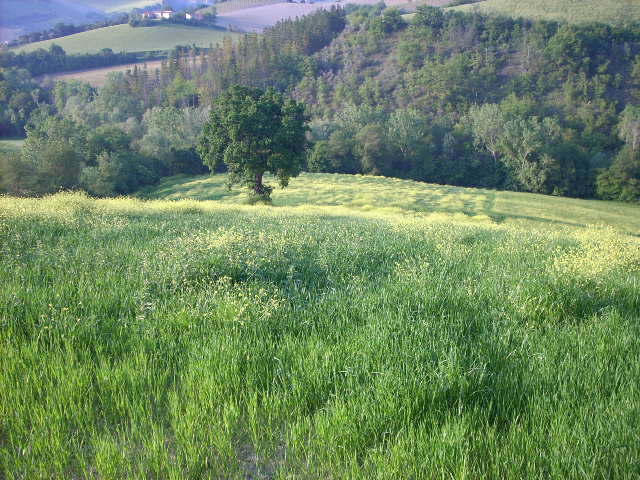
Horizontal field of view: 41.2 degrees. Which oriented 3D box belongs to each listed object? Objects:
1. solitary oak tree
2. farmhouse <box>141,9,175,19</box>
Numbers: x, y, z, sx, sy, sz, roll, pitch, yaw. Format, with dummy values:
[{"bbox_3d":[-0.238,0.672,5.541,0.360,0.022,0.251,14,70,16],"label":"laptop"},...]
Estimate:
[{"bbox_3d":[-6.854,-9.647,85.629,11.008,11.742,11.008,0,13,0],"label":"solitary oak tree"},{"bbox_3d":[-124.377,-173.635,654.175,24.500,7.500,10.500,-2,14,-9],"label":"farmhouse"}]

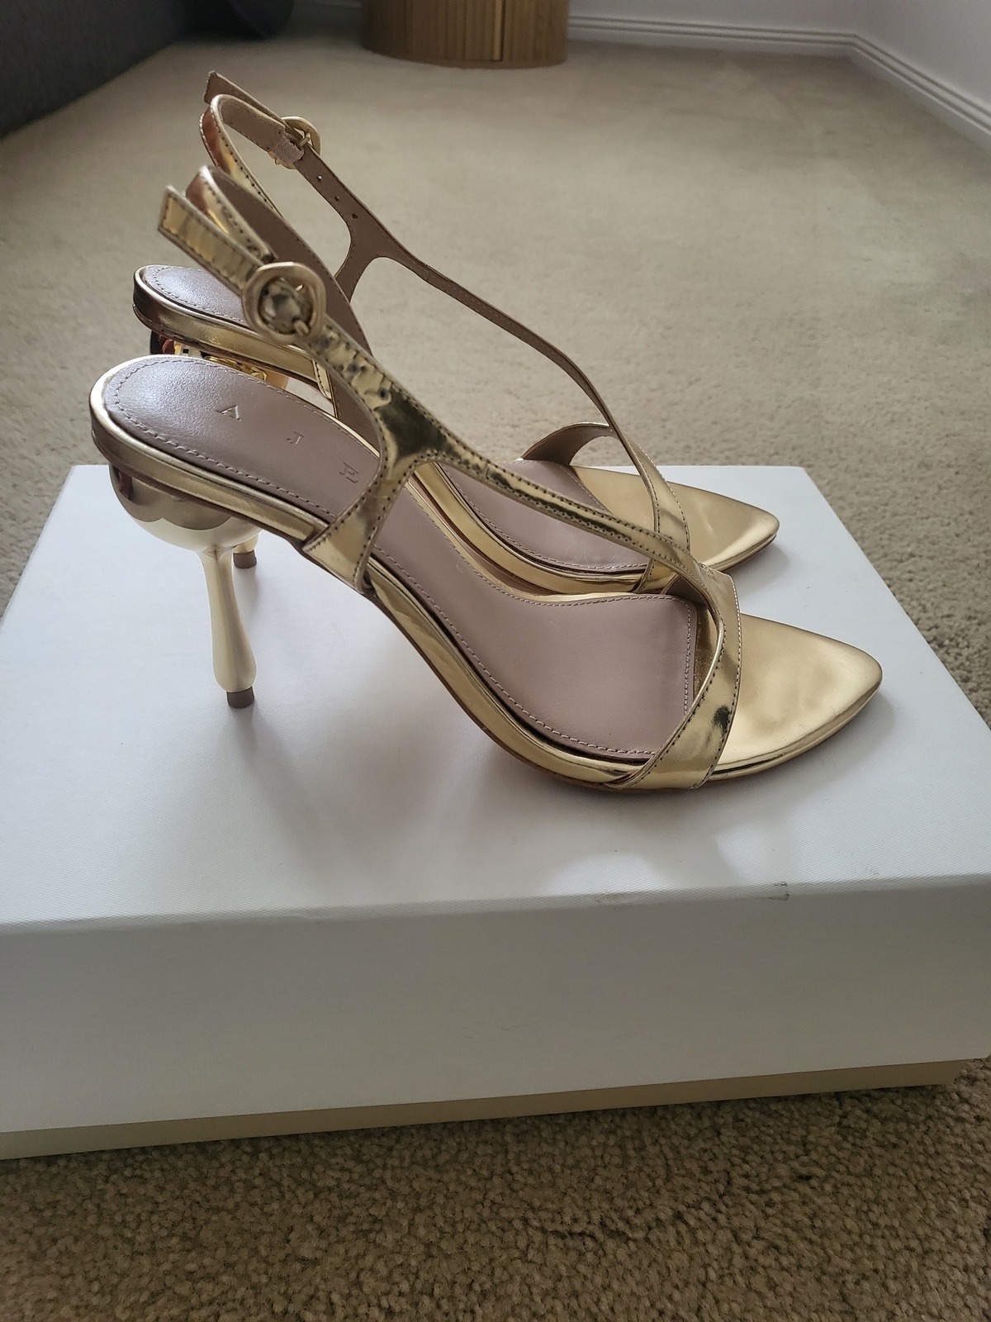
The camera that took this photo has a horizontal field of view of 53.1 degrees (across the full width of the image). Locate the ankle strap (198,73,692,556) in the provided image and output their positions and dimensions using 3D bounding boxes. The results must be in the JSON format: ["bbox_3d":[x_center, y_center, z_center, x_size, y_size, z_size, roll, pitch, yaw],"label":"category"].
[{"bbox_3d":[-0.009,-0.112,0.340,0.169,0.145,0.080,-3,38,-9],"label":"ankle strap"}]

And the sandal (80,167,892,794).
[{"bbox_3d":[0.015,-0.047,0.266,0.229,0.152,0.086,-1,38,-6],"label":"sandal"}]

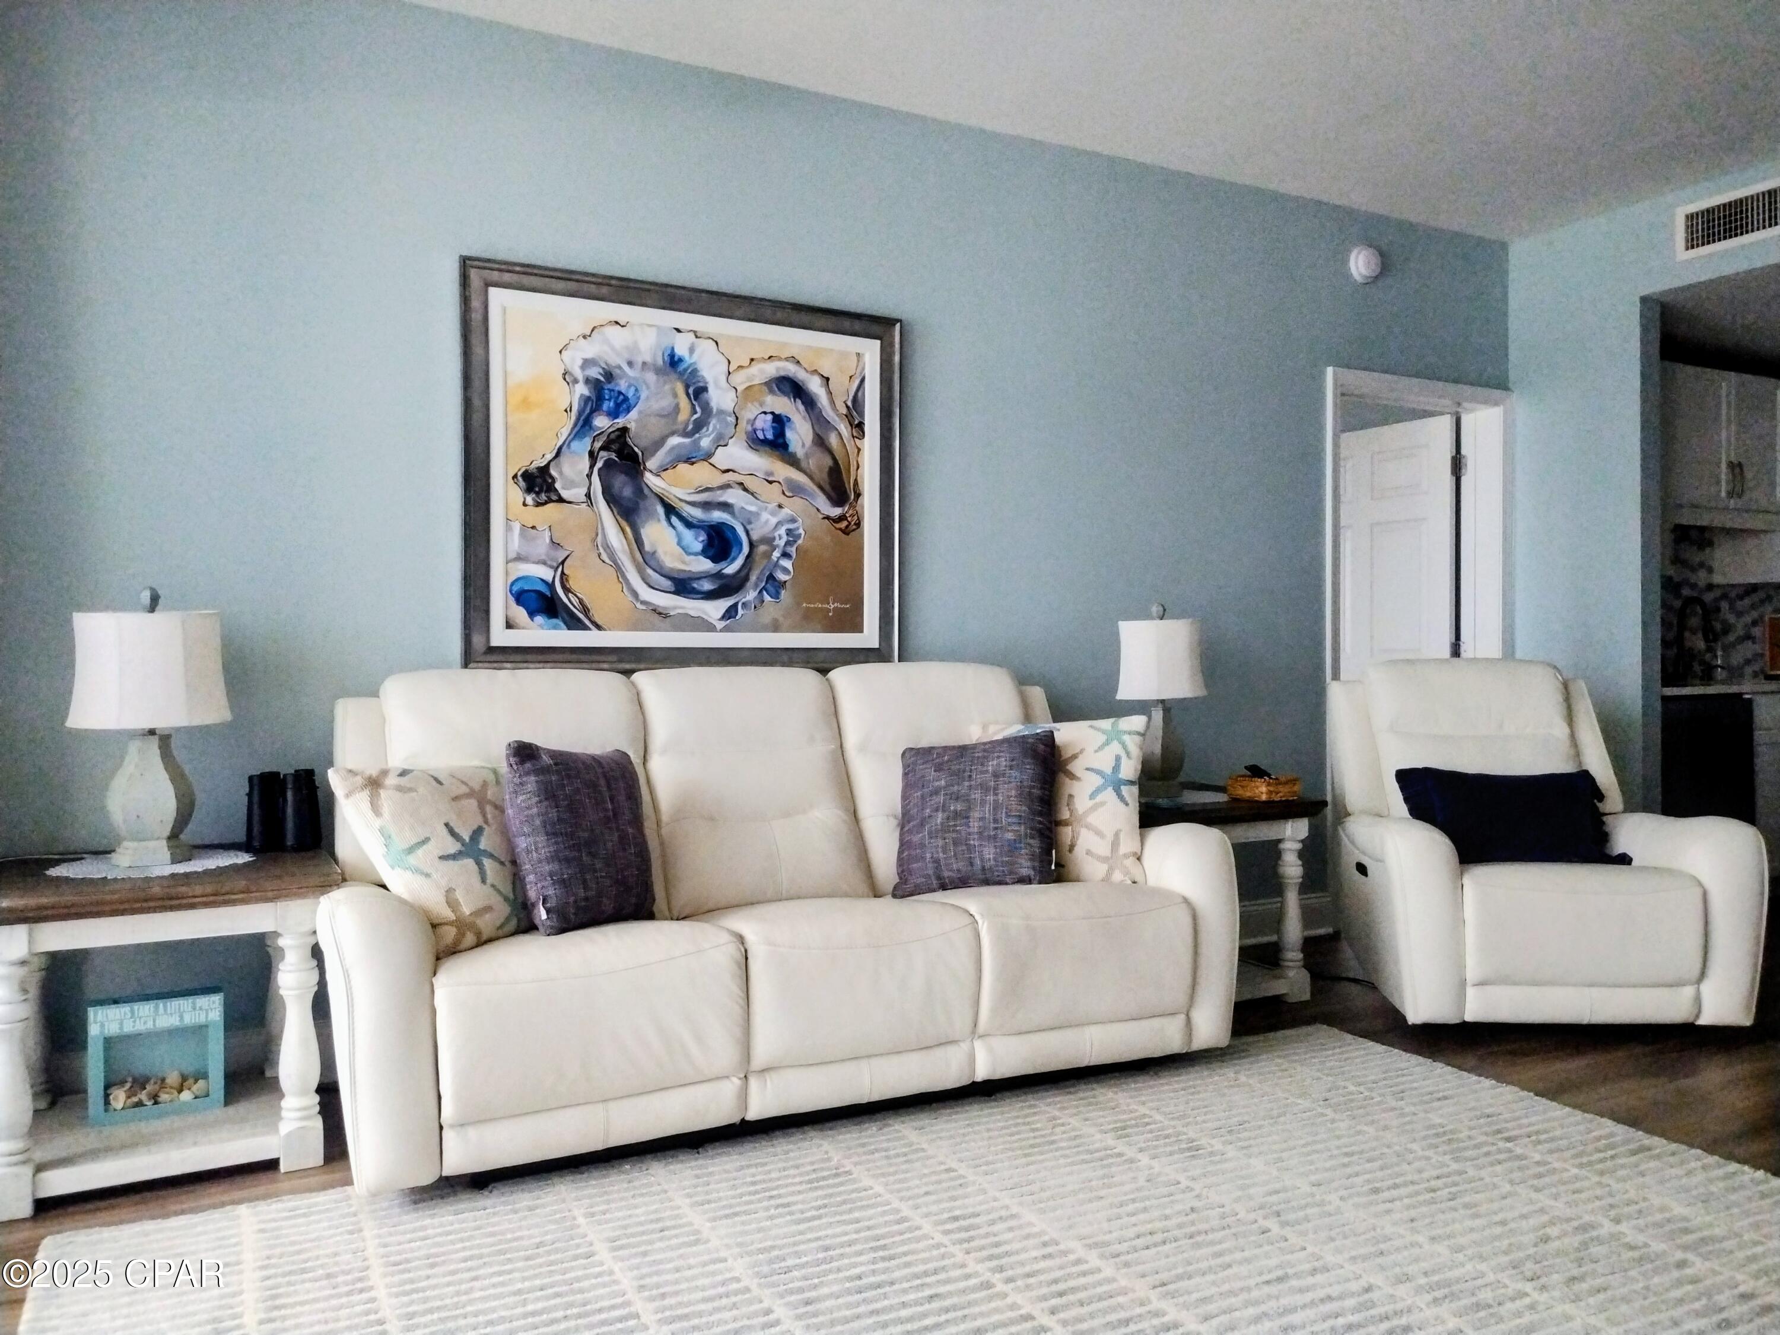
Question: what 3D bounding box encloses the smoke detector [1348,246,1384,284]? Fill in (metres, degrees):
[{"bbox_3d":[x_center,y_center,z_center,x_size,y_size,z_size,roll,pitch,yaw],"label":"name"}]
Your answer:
[{"bbox_3d":[1.824,-1.540,4.905,0.145,0.145,0.050,0,1,-27],"label":"smoke detector"}]

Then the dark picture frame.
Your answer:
[{"bbox_3d":[-0.543,-0.535,3.690,1.300,1.095,0.045,0,1,-27],"label":"dark picture frame"}]

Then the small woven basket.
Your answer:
[{"bbox_3d":[1.142,0.370,3.963,0.165,0.060,0.165,0,1,-27],"label":"small woven basket"}]

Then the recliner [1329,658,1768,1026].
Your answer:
[{"bbox_3d":[1.907,0.491,3.955,1.000,1.020,0.950,0,1,4],"label":"recliner"}]

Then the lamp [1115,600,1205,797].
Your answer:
[{"bbox_3d":[0.837,0.100,3.994,0.290,0.597,0.290,0,1,-27],"label":"lamp"}]

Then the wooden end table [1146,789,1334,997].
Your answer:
[{"bbox_3d":[0.883,0.702,3.967,0.660,0.605,0.580,0,1,-27],"label":"wooden end table"}]

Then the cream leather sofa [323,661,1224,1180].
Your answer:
[{"bbox_3d":[-0.281,0.506,3.255,2.180,1.015,0.950,0,1,-26],"label":"cream leather sofa"}]

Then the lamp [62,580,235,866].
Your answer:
[{"bbox_3d":[-1.583,0.122,2.751,0.300,0.593,0.290,0,1,-27],"label":"lamp"}]

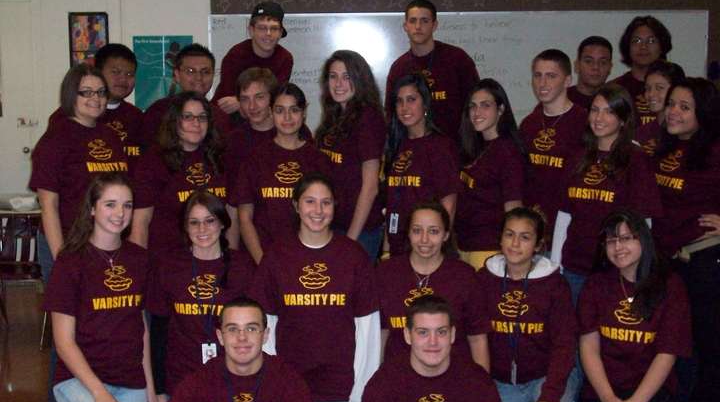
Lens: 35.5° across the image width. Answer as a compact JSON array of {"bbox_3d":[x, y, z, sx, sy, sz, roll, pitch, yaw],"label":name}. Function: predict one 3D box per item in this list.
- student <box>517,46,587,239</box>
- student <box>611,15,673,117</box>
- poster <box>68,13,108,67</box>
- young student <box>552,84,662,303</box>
[{"bbox_3d":[0.866,0.168,5.044,0.500,1.682,0.320,6,10,40],"label":"student"},{"bbox_3d":[1.384,0.018,5.549,0.520,1.846,0.320,2,8,14],"label":"student"},{"bbox_3d":[-1.929,-1.129,8.000,0.285,0.430,0.020,0,5,0],"label":"poster"},{"bbox_3d":[1.061,0.265,4.855,0.480,1.538,0.330,6,9,38],"label":"young student"}]

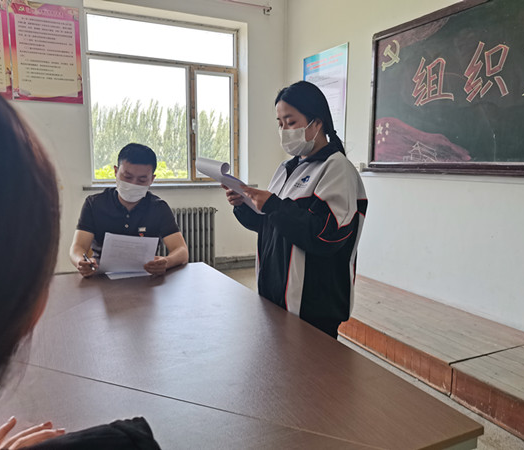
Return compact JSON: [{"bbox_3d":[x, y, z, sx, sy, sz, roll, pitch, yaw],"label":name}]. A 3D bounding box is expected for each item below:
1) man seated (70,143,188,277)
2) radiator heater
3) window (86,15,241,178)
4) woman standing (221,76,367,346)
[{"bbox_3d":[-0.616,0.272,2.180,0.550,1.320,0.680,-3,8,-23],"label":"man seated"},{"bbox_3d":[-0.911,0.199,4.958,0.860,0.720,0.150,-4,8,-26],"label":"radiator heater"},{"bbox_3d":[-1.036,-1.358,5.065,1.740,1.760,0.100,-4,8,-26],"label":"window"},{"bbox_3d":[0.120,0.212,1.741,0.480,1.550,0.490,-4,8,-29],"label":"woman standing"}]

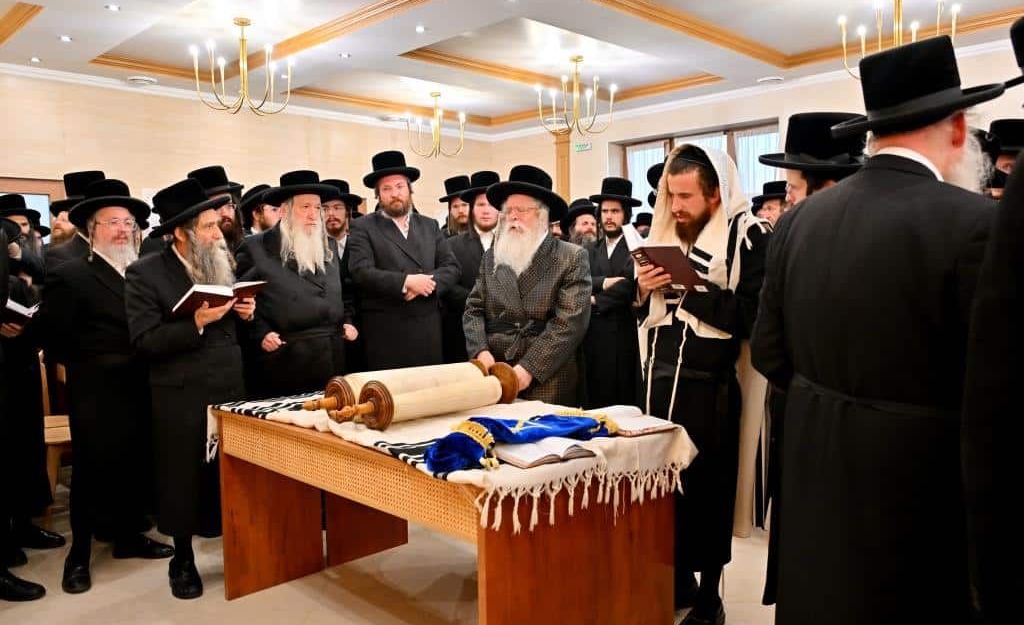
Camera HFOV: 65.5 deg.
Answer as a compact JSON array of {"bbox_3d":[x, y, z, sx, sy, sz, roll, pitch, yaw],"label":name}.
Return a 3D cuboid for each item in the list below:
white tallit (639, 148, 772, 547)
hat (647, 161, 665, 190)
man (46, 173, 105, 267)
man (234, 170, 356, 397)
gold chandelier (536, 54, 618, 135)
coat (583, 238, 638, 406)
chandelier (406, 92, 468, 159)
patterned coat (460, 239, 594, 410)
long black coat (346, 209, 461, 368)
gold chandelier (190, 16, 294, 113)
[{"bbox_3d":[0.732,0.135,3.030,0.460,1.547,0.520,-3,4,-41],"label":"white tallit"},{"bbox_3d":[0.867,-0.726,4.100,0.340,0.150,0.360,1,-3,30],"label":"hat"},{"bbox_3d":[-2.182,0.212,4.000,0.540,1.847,0.360,-1,3,-3],"label":"man"},{"bbox_3d":[-1.019,0.231,3.750,0.600,1.805,0.430,-3,4,-37],"label":"man"},{"bbox_3d":[0.494,-1.658,6.101,0.600,0.604,0.600,-1,3,0],"label":"gold chandelier"},{"bbox_3d":[0.575,0.171,4.600,0.540,1.241,0.340,0,3,16],"label":"coat"},{"bbox_3d":[-0.698,-1.711,7.269,0.570,0.574,0.570,-1,3,0],"label":"chandelier"},{"bbox_3d":[0.071,0.254,3.630,0.580,1.226,0.420,1,3,25],"label":"patterned coat"},{"bbox_3d":[-0.577,0.134,4.200,0.600,1.342,0.380,-2,3,-18],"label":"long black coat"},{"bbox_3d":[-1.718,-1.574,5.077,0.610,0.598,0.610,-4,4,-45],"label":"gold chandelier"}]

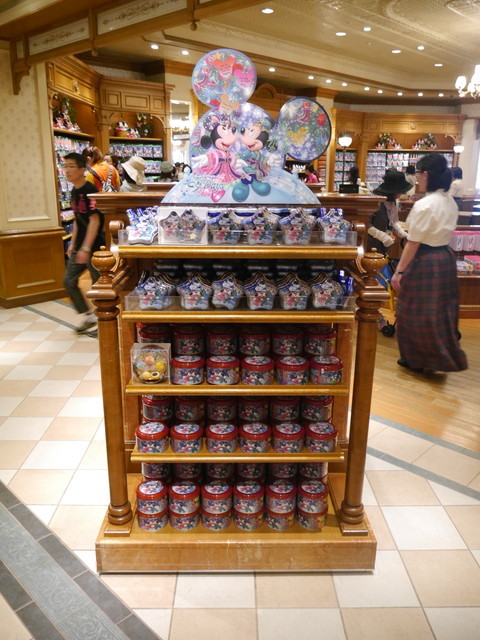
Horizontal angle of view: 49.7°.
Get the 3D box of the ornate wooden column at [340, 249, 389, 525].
[{"bbox_3d":[0.452,0.287,1.919,0.101,1.113,0.101,0,16,-1],"label":"ornate wooden column"}]

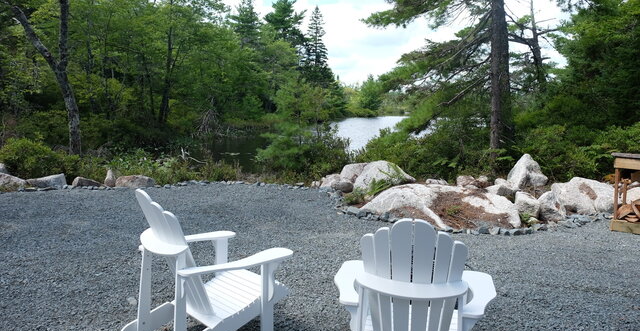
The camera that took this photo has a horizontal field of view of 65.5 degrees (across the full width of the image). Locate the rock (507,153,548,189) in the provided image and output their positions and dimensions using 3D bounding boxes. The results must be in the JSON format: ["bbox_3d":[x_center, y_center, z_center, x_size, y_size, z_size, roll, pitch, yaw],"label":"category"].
[{"bbox_3d":[3.318,0.064,8.000,0.640,0.580,0.500,1,6,0],"label":"rock"}]

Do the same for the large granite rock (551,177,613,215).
[{"bbox_3d":[3.805,0.425,7.300,0.840,0.500,0.650,1,6,0],"label":"large granite rock"}]

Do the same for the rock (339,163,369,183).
[{"bbox_3d":[0.597,0.117,9.000,0.560,0.380,0.500,1,6,0],"label":"rock"}]

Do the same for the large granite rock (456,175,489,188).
[{"bbox_3d":[2.366,0.241,7.750,0.480,0.240,0.380,1,6,0],"label":"large granite rock"}]

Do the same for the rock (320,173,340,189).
[{"bbox_3d":[0.202,0.285,9.150,0.390,0.320,0.360,0,7,0],"label":"rock"}]

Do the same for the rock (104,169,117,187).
[{"bbox_3d":[-3.829,0.228,9.100,0.210,0.350,0.240,0,7,0],"label":"rock"}]

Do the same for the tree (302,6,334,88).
[{"bbox_3d":[-0.257,-10.325,51.123,3.700,11.635,3.700,0,7,0],"label":"tree"}]

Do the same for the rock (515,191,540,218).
[{"bbox_3d":[2.765,0.514,6.650,0.320,0.350,0.320,1,6,0],"label":"rock"}]

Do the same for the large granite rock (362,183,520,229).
[{"bbox_3d":[1.595,0.491,6.700,2.000,0.460,1.200,2,6,14],"label":"large granite rock"}]

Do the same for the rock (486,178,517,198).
[{"bbox_3d":[2.661,0.342,7.300,0.420,0.300,0.380,0,7,0],"label":"rock"}]

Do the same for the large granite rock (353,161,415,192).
[{"bbox_3d":[1.138,0.219,8.850,1.080,0.600,0.780,0,7,0],"label":"large granite rock"}]

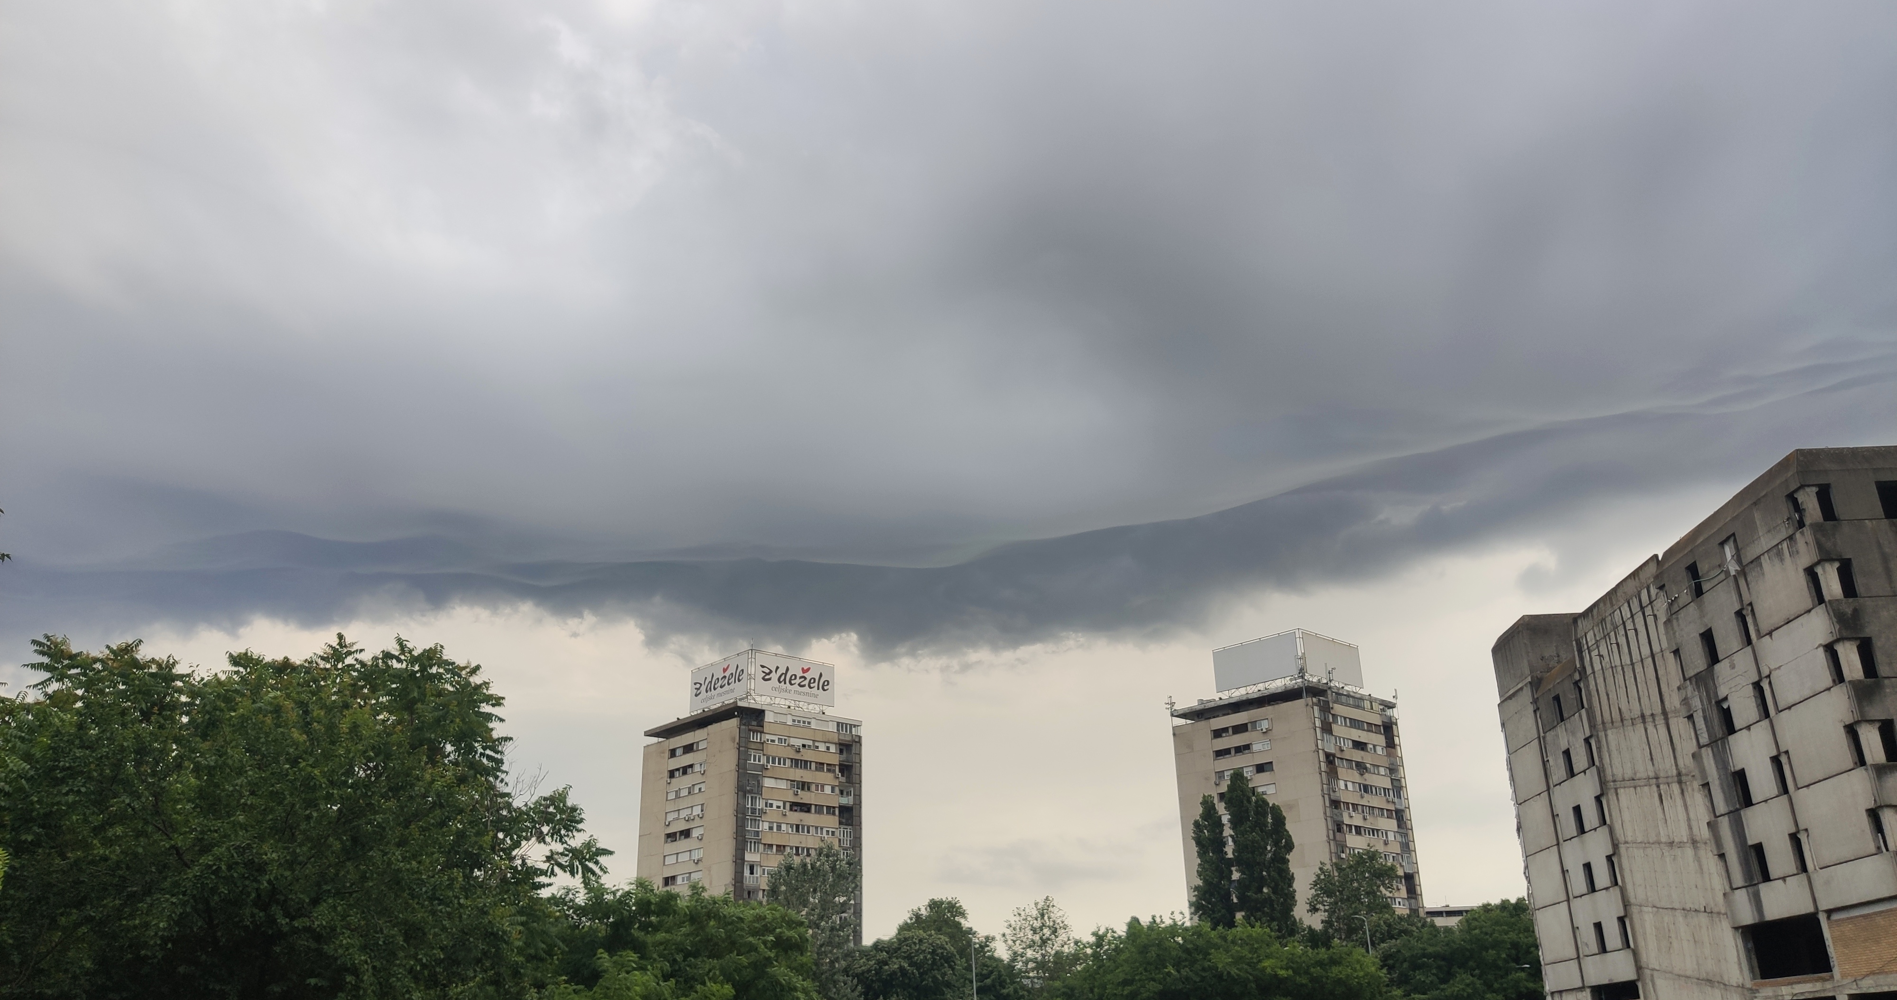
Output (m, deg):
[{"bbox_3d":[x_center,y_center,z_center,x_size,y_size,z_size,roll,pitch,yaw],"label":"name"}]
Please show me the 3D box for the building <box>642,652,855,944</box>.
[{"bbox_3d":[-26.150,49.560,190.570,21.200,53.410,22.500,17,-28,-39],"label":"building"}]

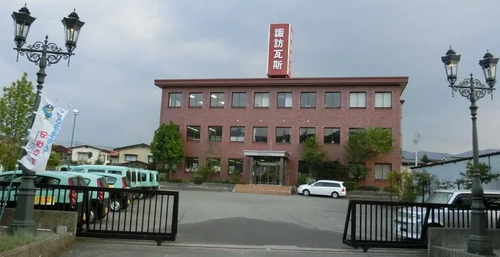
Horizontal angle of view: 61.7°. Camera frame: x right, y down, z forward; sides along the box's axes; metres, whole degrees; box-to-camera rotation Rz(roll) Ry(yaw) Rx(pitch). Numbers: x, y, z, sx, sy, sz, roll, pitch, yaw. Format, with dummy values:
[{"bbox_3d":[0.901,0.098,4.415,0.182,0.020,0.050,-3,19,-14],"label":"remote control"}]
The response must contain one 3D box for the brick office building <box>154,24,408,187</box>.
[{"bbox_3d":[3.799,-2.177,50.212,26.800,18.450,14.300,1,-9,13],"label":"brick office building"}]

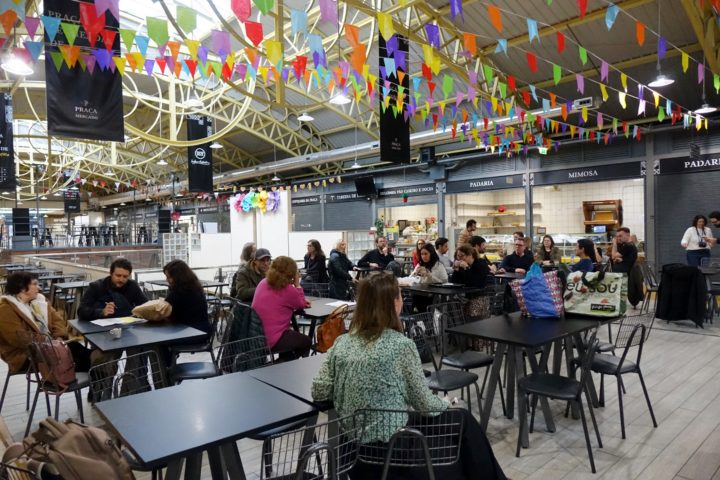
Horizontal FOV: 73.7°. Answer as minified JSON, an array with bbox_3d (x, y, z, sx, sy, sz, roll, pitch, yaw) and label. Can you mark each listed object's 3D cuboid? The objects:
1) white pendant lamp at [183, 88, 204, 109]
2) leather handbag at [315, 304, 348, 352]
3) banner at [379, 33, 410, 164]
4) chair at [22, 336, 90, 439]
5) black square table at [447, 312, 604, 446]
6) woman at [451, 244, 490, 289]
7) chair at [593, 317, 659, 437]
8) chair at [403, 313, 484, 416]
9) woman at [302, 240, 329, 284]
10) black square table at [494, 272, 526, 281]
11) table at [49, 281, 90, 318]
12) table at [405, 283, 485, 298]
[{"bbox_3d":[-3.740,-3.173,10.800,0.470,0.330,0.470,-2,2,-30],"label":"white pendant lamp"},{"bbox_3d":[-0.221,0.701,3.780,0.270,0.370,0.140,-2,2,-38],"label":"leather handbag"},{"bbox_3d":[0.851,-3.438,11.500,0.980,3.150,0.050,-2,2,-40],"label":"banner"},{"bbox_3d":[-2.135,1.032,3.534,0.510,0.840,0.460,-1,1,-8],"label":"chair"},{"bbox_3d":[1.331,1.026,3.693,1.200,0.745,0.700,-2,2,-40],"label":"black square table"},{"bbox_3d":[1.490,0.698,6.168,0.750,1.290,0.500,-2,2,-38],"label":"woman"},{"bbox_3d":[1.919,0.971,3.659,0.460,0.840,0.510,-2,2,-27],"label":"chair"},{"bbox_3d":[0.586,0.992,3.387,0.430,0.830,0.500,-2,2,-38],"label":"chair"},{"bbox_3d":[-0.816,0.665,8.556,0.750,1.300,0.500,-2,2,-41],"label":"woman"},{"bbox_3d":[2.467,0.908,7.179,0.700,0.750,0.700,-2,2,-40],"label":"black square table"},{"bbox_3d":[-3.981,1.012,7.015,0.700,0.750,0.700,-2,2,-40],"label":"table"},{"bbox_3d":[1.024,0.963,5.849,0.700,0.750,0.700,-2,2,-40],"label":"table"}]

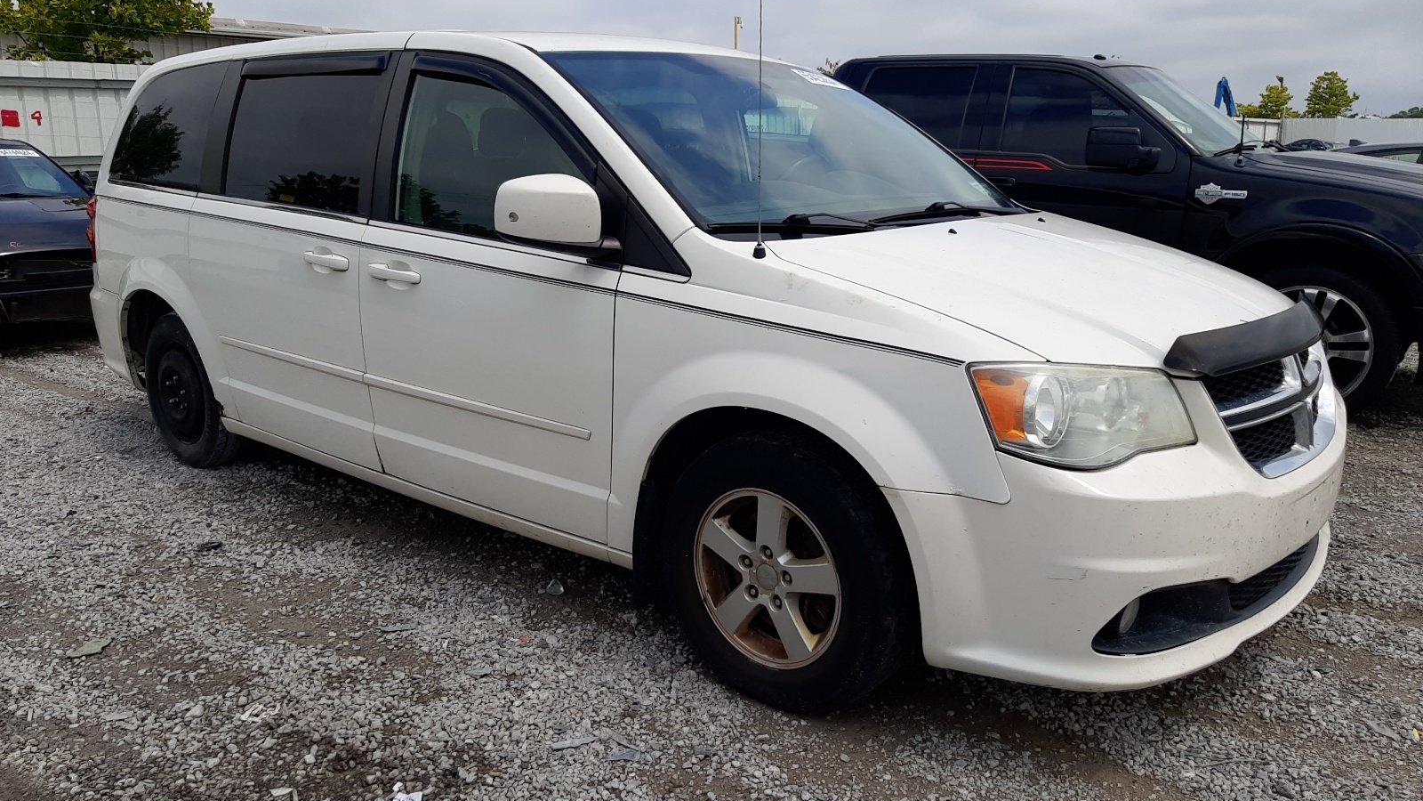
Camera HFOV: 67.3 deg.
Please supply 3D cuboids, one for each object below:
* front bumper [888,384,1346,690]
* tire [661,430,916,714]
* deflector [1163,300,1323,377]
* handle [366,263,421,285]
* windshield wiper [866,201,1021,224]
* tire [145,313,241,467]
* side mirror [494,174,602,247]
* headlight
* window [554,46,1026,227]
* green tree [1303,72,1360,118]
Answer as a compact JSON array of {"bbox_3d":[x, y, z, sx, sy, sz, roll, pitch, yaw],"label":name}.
[{"bbox_3d":[1.246,0.185,2.782,0.660,0.680,1.930,12,18,39],"label":"front bumper"},{"bbox_3d":[0.186,0.411,2.658,0.708,0.708,0.225,12,18,39],"label":"tire"},{"bbox_3d":[1.363,-0.167,2.596,0.180,0.130,1.140,12,18,39],"label":"deflector"},{"bbox_3d":[-0.937,-0.372,3.165,0.250,0.050,0.050,12,18,39],"label":"handle"},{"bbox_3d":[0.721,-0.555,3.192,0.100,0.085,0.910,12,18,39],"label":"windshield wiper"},{"bbox_3d":[-2.160,-0.053,4.530,0.680,0.680,0.225,12,18,39],"label":"tire"},{"bbox_3d":[-0.386,-0.462,2.587,0.155,0.175,0.255,12,18,39],"label":"side mirror"},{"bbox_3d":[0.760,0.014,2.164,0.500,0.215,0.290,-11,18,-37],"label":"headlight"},{"bbox_3d":[0.296,-0.835,3.378,1.100,0.140,1.650,44,35,26],"label":"window"},{"bbox_3d":[45.232,-21.104,78.676,3.900,5.682,3.900,8,16,28],"label":"green tree"}]

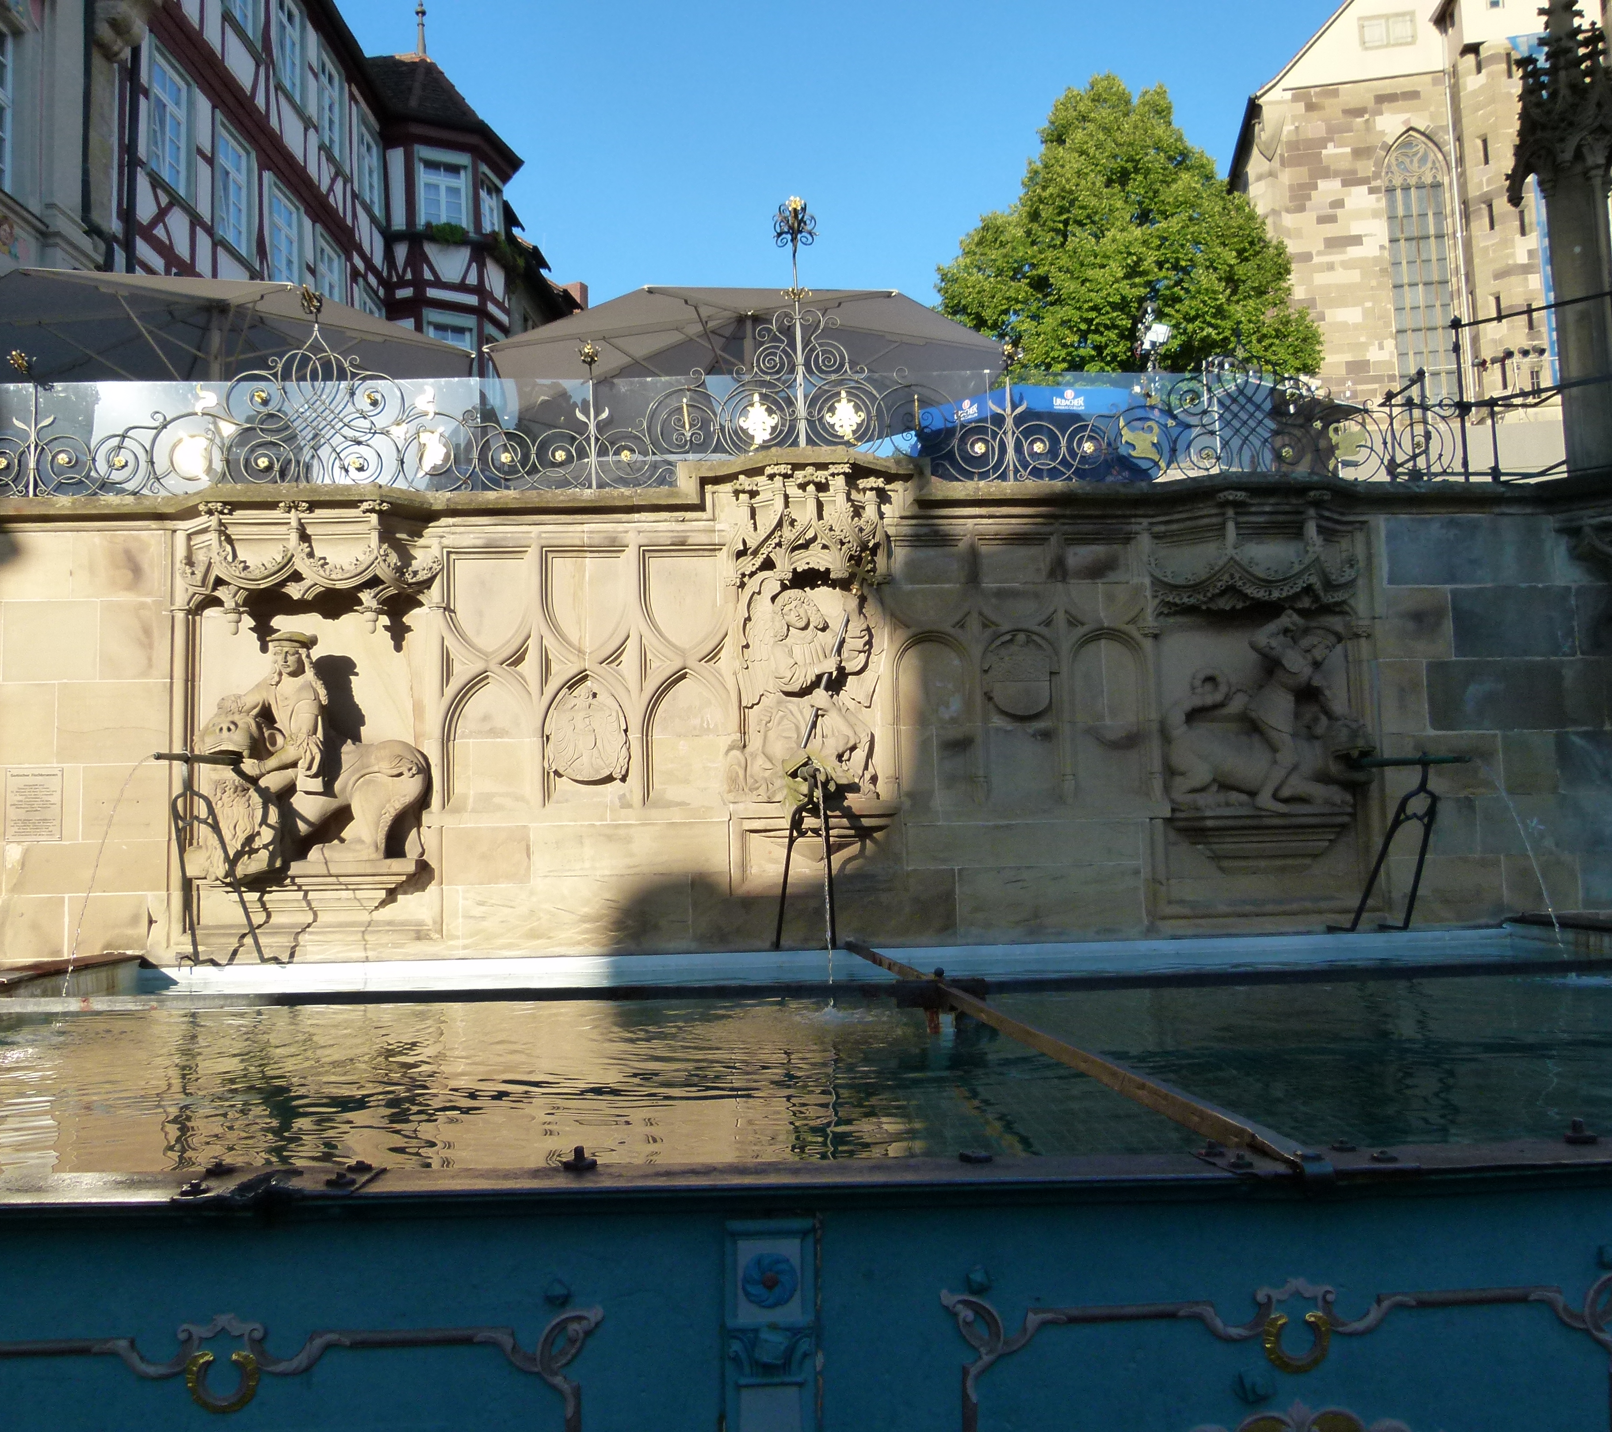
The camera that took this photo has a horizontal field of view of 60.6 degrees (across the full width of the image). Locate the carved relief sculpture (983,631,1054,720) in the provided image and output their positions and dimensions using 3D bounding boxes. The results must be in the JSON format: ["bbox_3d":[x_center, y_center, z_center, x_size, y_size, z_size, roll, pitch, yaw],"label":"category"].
[{"bbox_3d":[1.135,-0.215,7.396,0.370,0.465,0.100,-1,-6,-2],"label":"carved relief sculpture"}]

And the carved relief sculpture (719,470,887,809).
[{"bbox_3d":[-0.016,-0.427,7.244,0.803,1.738,0.400,-1,-6,-2],"label":"carved relief sculpture"}]

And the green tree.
[{"bbox_3d":[8.970,-11.191,38.352,10.369,14.000,10.057,-1,-6,0],"label":"green tree"}]

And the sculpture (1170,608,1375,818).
[{"bbox_3d":[2.438,-0.008,7.308,0.926,1.018,0.370,-1,-6,-2],"label":"sculpture"}]

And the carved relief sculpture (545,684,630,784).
[{"bbox_3d":[-1.151,0.095,7.271,0.440,0.525,0.100,-1,-6,-2],"label":"carved relief sculpture"}]

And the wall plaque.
[{"bbox_3d":[-3.967,0.452,7.088,0.300,0.390,0.025,-1,-6,-2],"label":"wall plaque"}]

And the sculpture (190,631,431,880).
[{"bbox_3d":[-2.518,0.211,7.071,1.071,1.216,0.420,-1,-6,-2],"label":"sculpture"}]

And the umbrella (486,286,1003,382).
[{"bbox_3d":[-0.499,-1.916,11.623,4.250,2.950,4.250,-1,-6,-2],"label":"umbrella"}]

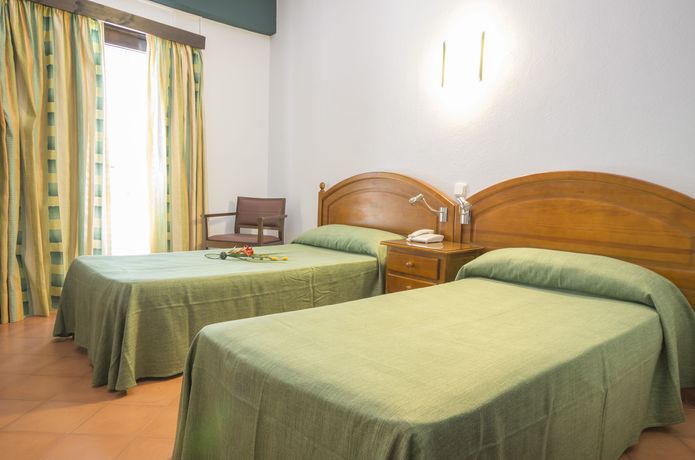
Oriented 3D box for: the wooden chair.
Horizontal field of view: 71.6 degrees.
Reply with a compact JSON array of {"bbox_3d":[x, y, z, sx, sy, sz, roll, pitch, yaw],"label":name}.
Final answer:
[{"bbox_3d":[-0.886,0.158,4.187,0.540,0.855,0.550,3,4,18],"label":"wooden chair"}]

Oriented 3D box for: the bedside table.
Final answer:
[{"bbox_3d":[0.546,0.408,3.054,0.478,0.624,0.543,-2,6,-43],"label":"bedside table"}]

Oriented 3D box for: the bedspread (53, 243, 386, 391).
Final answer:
[{"bbox_3d":[-0.662,0.411,3.187,2.033,0.474,1.040,-2,6,-43],"label":"bedspread"}]

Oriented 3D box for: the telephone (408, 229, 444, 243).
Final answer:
[{"bbox_3d":[0.521,0.042,3.242,0.202,0.078,0.179,-2,6,-43],"label":"telephone"}]

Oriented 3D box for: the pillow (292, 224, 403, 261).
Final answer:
[{"bbox_3d":[-0.005,0.069,3.753,0.322,0.193,0.975,-2,6,-43],"label":"pillow"}]

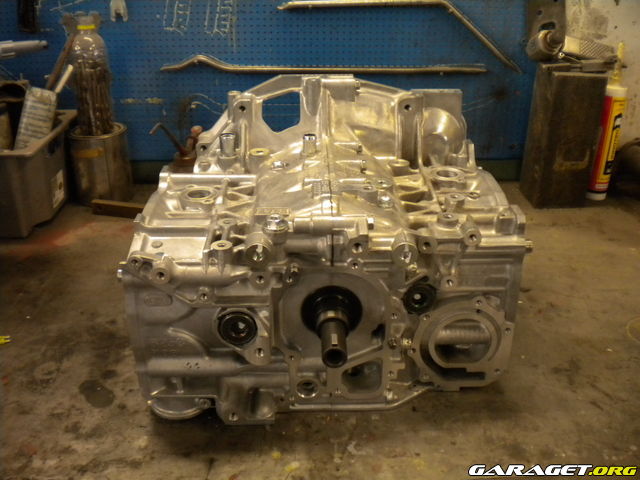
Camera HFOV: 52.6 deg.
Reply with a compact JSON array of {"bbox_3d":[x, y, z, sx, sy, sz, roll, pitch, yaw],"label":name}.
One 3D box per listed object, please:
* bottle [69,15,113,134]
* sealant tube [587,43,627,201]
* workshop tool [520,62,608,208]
[{"bbox_3d":[-0.430,-0.311,1.221,0.067,0.219,0.067,1,24,0],"label":"bottle"},{"bbox_3d":[0.569,-0.230,1.281,0.050,0.307,0.050,14,27,27],"label":"sealant tube"},{"bbox_3d":[0.478,-0.202,1.276,0.097,0.258,0.108,1,24,2],"label":"workshop tool"}]

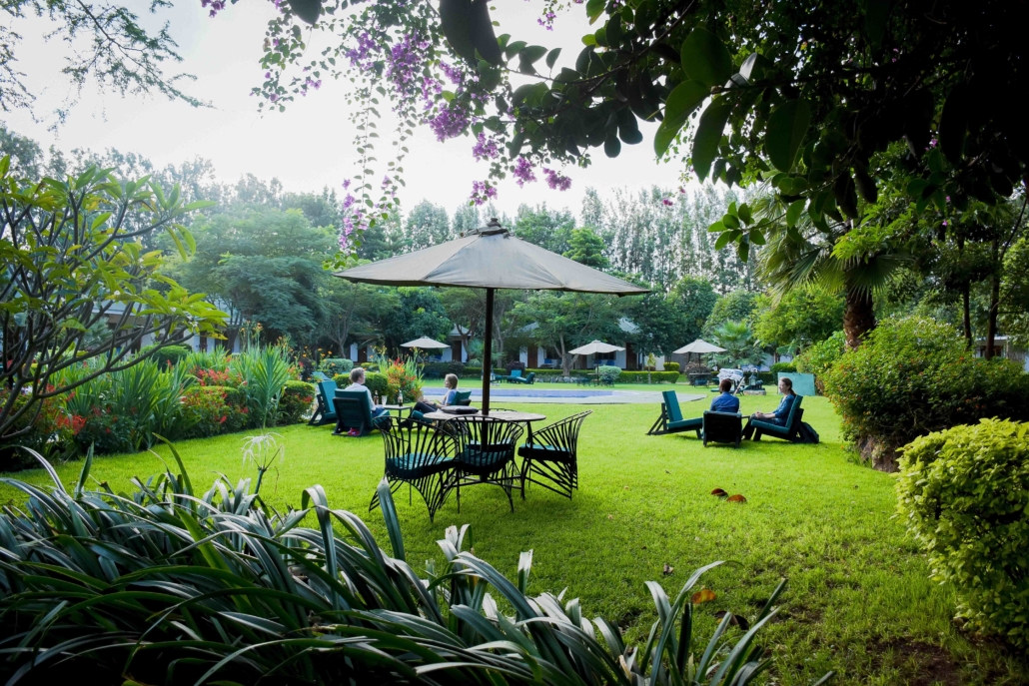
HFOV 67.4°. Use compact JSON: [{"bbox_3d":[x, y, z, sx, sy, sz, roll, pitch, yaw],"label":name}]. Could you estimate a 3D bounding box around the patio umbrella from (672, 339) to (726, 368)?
[{"bbox_3d":[10.296,1.057,43.000,3.020,2.450,3.020,1,-1,0],"label":"patio umbrella"}]

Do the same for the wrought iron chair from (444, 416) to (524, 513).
[{"bbox_3d":[-0.272,1.050,6.878,0.650,0.810,0.630,0,-1,6],"label":"wrought iron chair"}]

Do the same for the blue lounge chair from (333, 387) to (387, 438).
[{"bbox_3d":[-2.577,1.167,12.907,0.590,0.760,0.920,0,-1,27],"label":"blue lounge chair"}]

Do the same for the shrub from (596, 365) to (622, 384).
[{"bbox_3d":[4.957,1.640,40.509,1.360,0.950,1.300,0,-1,0],"label":"shrub"}]

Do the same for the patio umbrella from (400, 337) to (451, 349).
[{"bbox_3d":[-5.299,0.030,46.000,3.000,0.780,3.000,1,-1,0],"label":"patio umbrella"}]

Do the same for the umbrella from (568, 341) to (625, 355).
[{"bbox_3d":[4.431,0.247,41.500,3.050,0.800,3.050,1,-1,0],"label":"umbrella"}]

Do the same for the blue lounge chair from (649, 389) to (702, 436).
[{"bbox_3d":[2.752,1.219,13.157,0.920,0.750,0.580,0,-1,28],"label":"blue lounge chair"}]

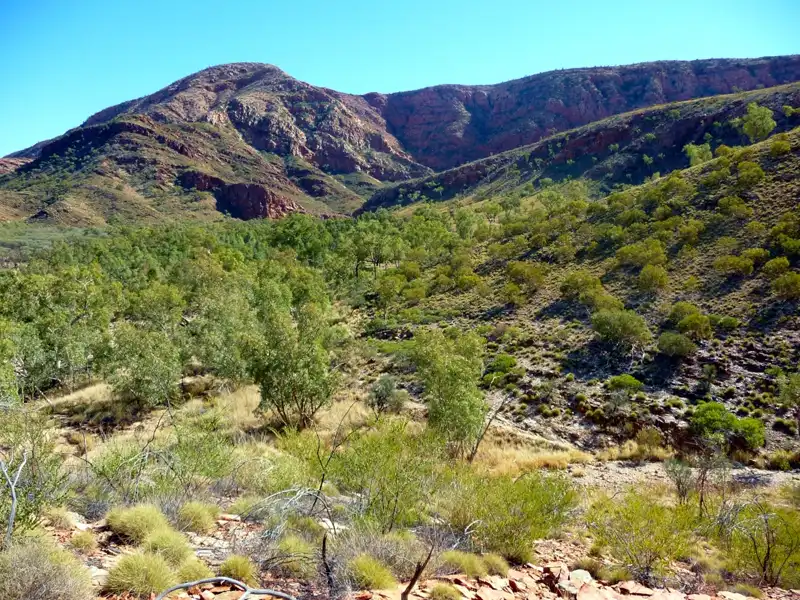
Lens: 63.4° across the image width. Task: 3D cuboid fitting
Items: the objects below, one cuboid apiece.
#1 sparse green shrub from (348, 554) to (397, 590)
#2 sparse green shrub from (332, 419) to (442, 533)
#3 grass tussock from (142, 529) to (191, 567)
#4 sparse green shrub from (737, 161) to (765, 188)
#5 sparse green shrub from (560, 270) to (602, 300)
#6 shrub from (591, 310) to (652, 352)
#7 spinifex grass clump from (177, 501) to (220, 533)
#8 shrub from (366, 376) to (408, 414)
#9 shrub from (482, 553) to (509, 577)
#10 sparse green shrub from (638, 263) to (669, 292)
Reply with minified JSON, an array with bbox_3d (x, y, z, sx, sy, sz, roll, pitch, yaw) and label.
[{"bbox_3d":[-0.255,2.527,6.000,0.432,0.300,0.410,0,8,0],"label":"sparse green shrub"},{"bbox_3d":[-0.158,2.224,8.200,1.352,1.300,1.284,0,8,0],"label":"sparse green shrub"},{"bbox_3d":[-2.407,2.563,6.700,0.502,0.354,0.477,0,8,0],"label":"grass tussock"},{"bbox_3d":[43.332,-15.515,80.000,3.462,3.230,3.462,0,7,0],"label":"sparse green shrub"},{"bbox_3d":[16.829,-1.344,60.000,3.894,2.725,3.505,0,7,0],"label":"sparse green shrub"},{"bbox_3d":[15.403,2.295,45.000,4.312,3.029,3.880,0,7,0],"label":"shrub"},{"bbox_3d":[-2.410,2.576,7.700,0.485,0.343,0.461,0,8,0],"label":"spinifex grass clump"},{"bbox_3d":[-0.688,4.819,33.000,2.040,2.035,1.836,0,7,0],"label":"shrub"},{"bbox_3d":[0.974,2.698,6.600,0.265,0.228,0.265,0,7,0],"label":"shrub"},{"bbox_3d":[19.510,-1.661,50.000,2.398,2.163,2.278,0,8,0],"label":"sparse green shrub"}]

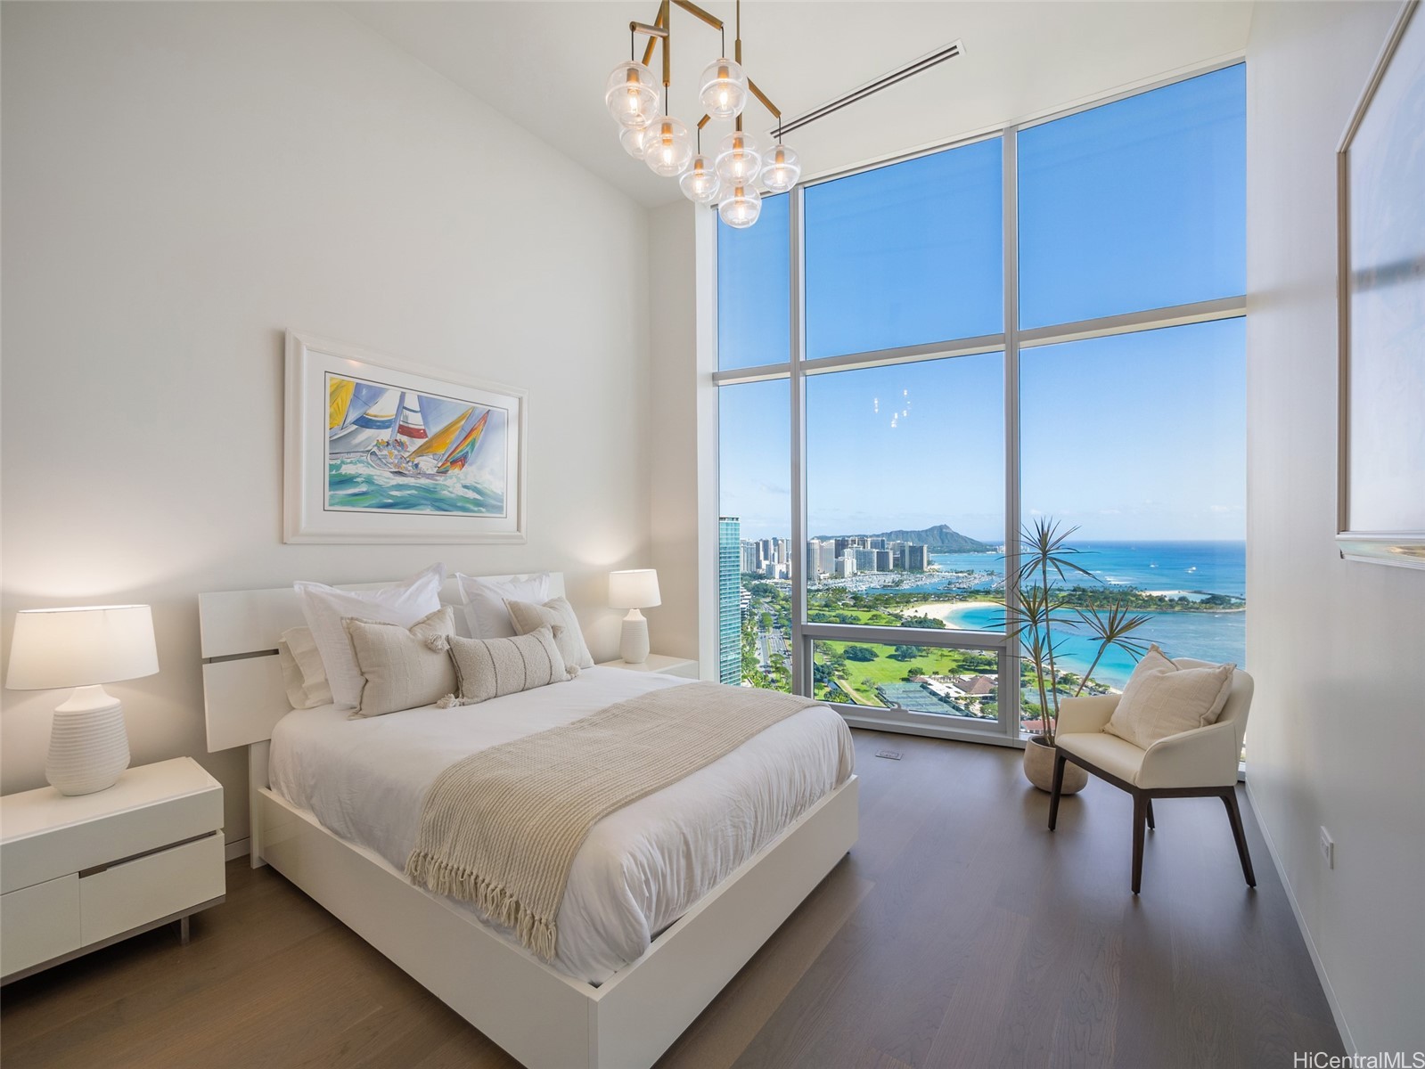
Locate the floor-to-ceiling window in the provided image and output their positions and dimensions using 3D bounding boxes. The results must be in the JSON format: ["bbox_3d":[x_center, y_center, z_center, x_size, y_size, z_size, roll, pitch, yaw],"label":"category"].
[{"bbox_3d":[1.597,-0.655,4.133,3.429,4.203,0.160,0,-1,25],"label":"floor-to-ceiling window"}]

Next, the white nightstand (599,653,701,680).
[{"bbox_3d":[-0.508,1.228,4.403,0.490,0.477,0.696,-1,-1,35],"label":"white nightstand"}]

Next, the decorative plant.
[{"bbox_3d":[2.049,0.564,3.251,0.696,1.306,0.639,-1,-1,35],"label":"decorative plant"}]

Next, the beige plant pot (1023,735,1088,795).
[{"bbox_3d":[1.958,1.313,3.273,0.315,0.278,0.315,-1,-1,35],"label":"beige plant pot"}]

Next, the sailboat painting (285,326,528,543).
[{"bbox_3d":[-1.647,-0.452,3.308,0.045,1.017,1.359,-1,-1,35],"label":"sailboat painting"}]

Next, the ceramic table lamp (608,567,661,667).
[{"bbox_3d":[-0.598,0.640,4.480,0.395,0.699,0.395,0,-1,0],"label":"ceramic table lamp"}]

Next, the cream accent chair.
[{"bbox_3d":[1.952,1.014,2.591,0.568,0.861,0.568,0,-1,-3],"label":"cream accent chair"}]

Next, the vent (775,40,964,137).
[{"bbox_3d":[0.903,-2.797,3.650,1.264,0.040,0.114,-1,-1,35],"label":"vent"}]

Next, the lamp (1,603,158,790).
[{"bbox_3d":[-2.284,0.605,2.111,0.378,0.653,0.378,-1,-1,35],"label":"lamp"}]

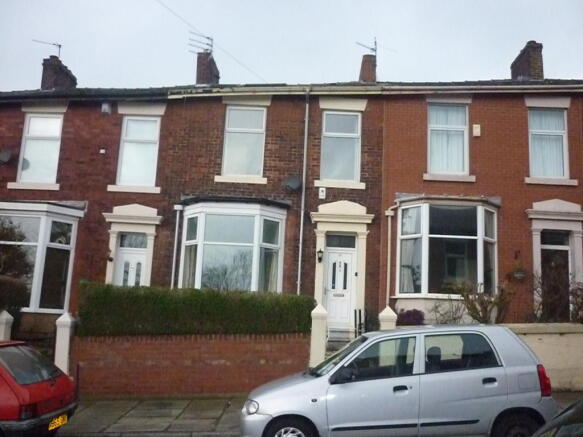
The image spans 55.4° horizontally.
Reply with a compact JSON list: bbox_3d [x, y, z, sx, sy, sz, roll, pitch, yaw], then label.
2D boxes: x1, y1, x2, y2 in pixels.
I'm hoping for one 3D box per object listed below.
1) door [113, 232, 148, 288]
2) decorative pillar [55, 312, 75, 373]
[{"bbox_3d":[-4.061,1.502,13.993,0.787,2.334,0.100,3,-10,2],"label":"door"},{"bbox_3d":[-4.110,2.442,9.946,0.280,1.502,0.280,3,-10,2],"label":"decorative pillar"}]

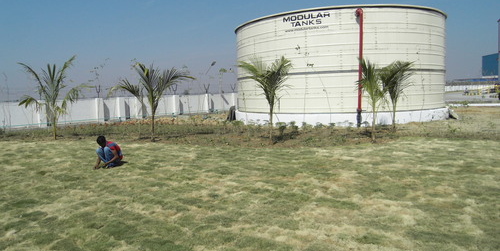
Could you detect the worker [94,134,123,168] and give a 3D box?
[{"bbox_3d":[-3.395,0.594,8.316,0.500,0.756,0.660,2,7,40],"label":"worker"}]

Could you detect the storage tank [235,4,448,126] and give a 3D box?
[{"bbox_3d":[5.257,-3.151,21.534,12.300,5.412,12.300,1,6,26],"label":"storage tank"}]

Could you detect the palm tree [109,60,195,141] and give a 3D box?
[{"bbox_3d":[-3.556,-0.843,12.625,2.882,2.872,2.585,-3,5,-16],"label":"palm tree"}]

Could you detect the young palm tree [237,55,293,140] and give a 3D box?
[{"bbox_3d":[0.528,-0.851,11.520,1.733,2.846,1.876,-1,5,3],"label":"young palm tree"}]

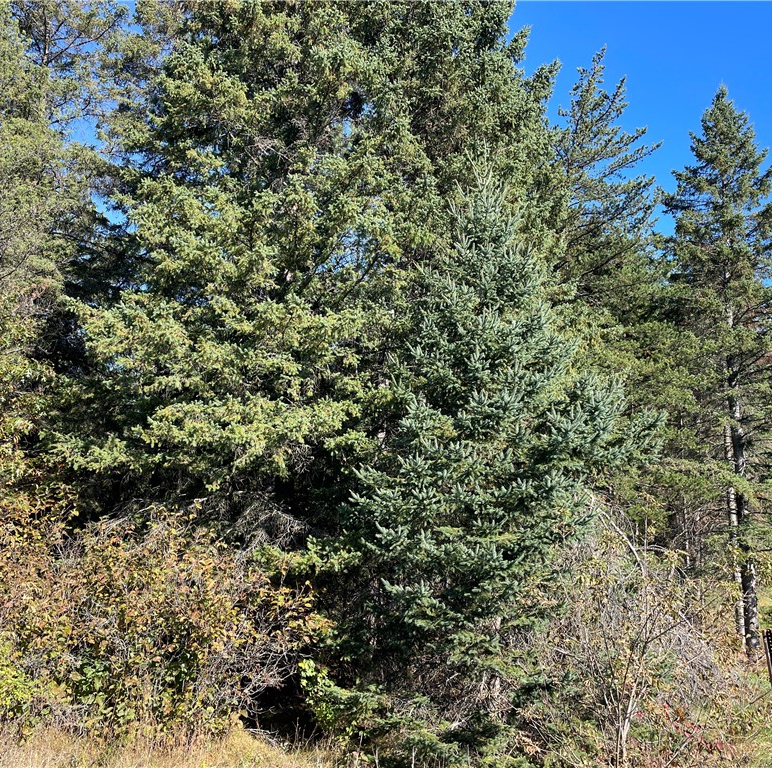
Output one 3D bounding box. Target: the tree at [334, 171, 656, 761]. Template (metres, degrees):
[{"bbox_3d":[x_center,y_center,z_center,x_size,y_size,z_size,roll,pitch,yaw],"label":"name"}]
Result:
[{"bbox_3d":[0.970,0.450,6.850,2.750,4.900,2.600,0,-7,0],"label":"tree"}]

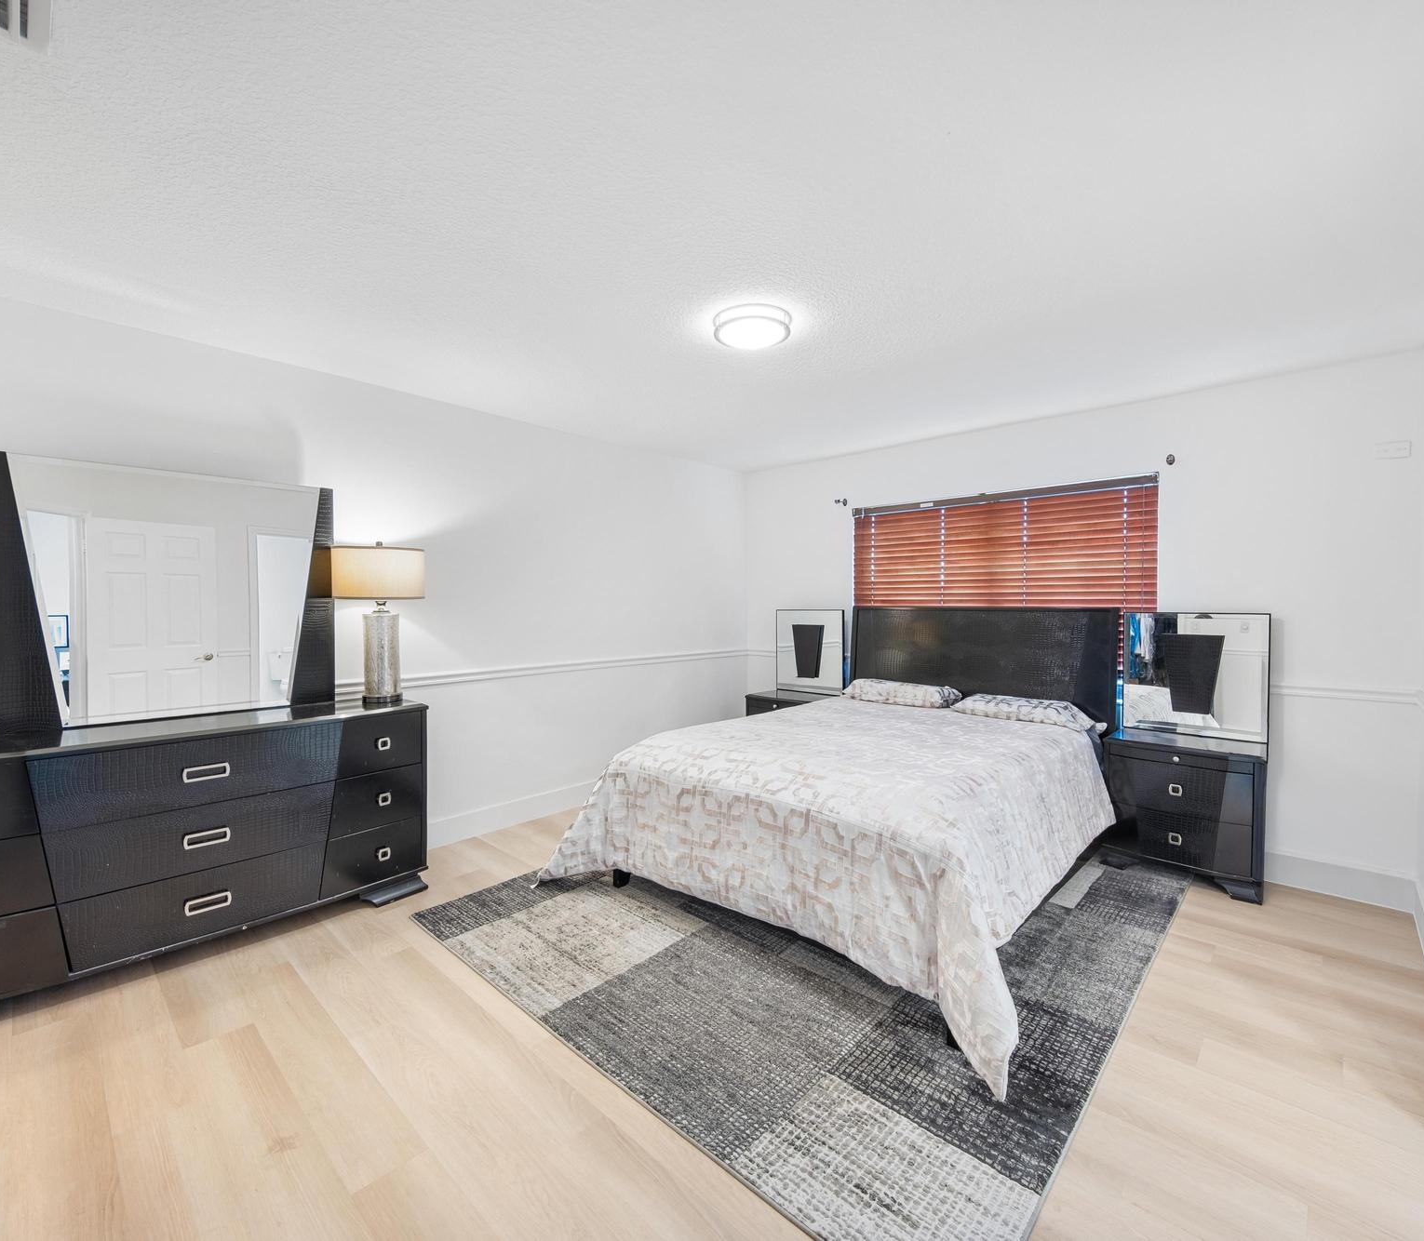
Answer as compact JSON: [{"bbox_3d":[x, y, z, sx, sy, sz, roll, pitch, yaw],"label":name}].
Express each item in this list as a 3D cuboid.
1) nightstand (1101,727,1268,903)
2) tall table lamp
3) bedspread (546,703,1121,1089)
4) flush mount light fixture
[{"bbox_3d":[2.338,0.929,3.084,0.620,0.650,0.410,1,1,43],"label":"nightstand"},{"bbox_3d":[-1.599,0.015,2.985,0.452,0.776,0.452,1,1,44],"label":"tall table lamp"},{"bbox_3d":[0.698,0.915,3.056,2.000,0.650,2.100,1,1,43],"label":"bedspread"},{"bbox_3d":[0.157,-1.133,2.392,0.305,0.080,0.305,0,1,0],"label":"flush mount light fixture"}]

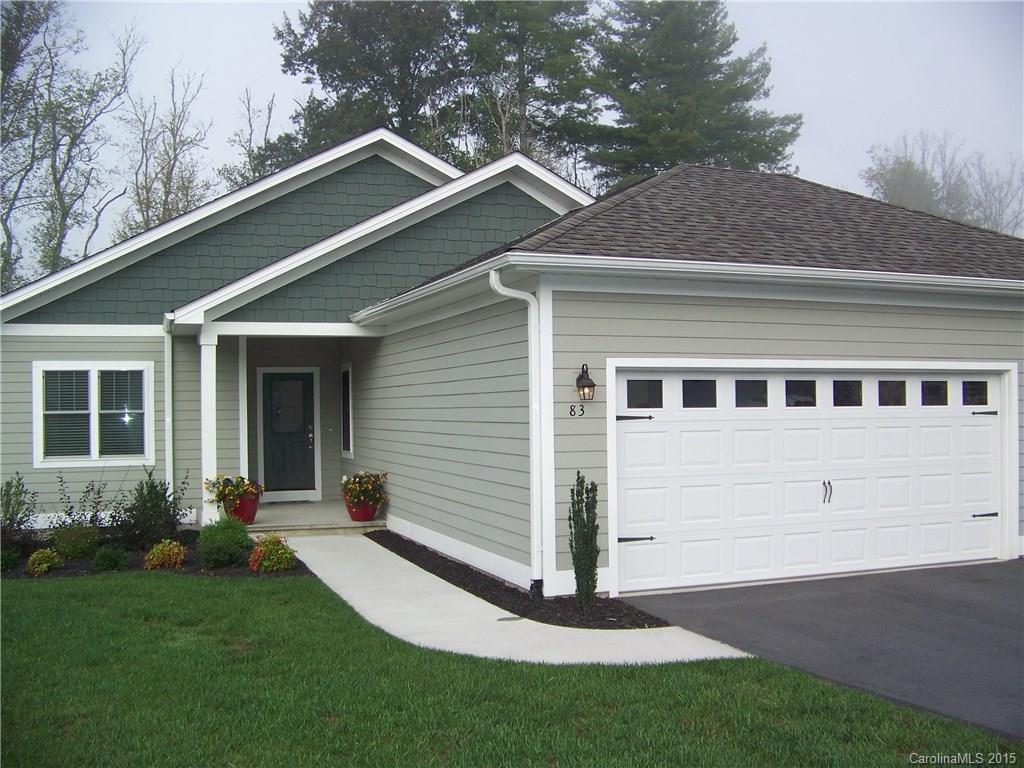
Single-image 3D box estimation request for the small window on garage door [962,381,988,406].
[{"bbox_3d":[5.059,0.103,11.621,0.363,0.278,0.040,0,-1,-21],"label":"small window on garage door"}]

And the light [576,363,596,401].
[{"bbox_3d":[0.662,-0.017,9.677,0.170,0.328,0.220,0,-1,-21],"label":"light"}]

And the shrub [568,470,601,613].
[{"bbox_3d":[0.635,1.376,9.325,0.270,1.240,0.270,0,-1,0],"label":"shrub"}]

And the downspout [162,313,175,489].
[{"bbox_3d":[-5.150,0.523,15.978,0.130,2.950,0.100,0,-1,-21],"label":"downspout"}]

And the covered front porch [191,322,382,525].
[{"bbox_3d":[-3.592,0.609,16.340,2.530,2.780,3.550,0,-1,-21],"label":"covered front porch"}]

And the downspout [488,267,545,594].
[{"bbox_3d":[0.031,0.461,9.732,0.450,2.990,0.110,0,-1,-21],"label":"downspout"}]

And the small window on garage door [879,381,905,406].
[{"bbox_3d":[4.005,0.103,11.200,0.363,0.278,0.040,0,-1,-21],"label":"small window on garage door"}]

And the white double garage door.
[{"bbox_3d":[3.236,0.903,10.868,4.790,2.135,0.100,0,-1,-21],"label":"white double garage door"}]

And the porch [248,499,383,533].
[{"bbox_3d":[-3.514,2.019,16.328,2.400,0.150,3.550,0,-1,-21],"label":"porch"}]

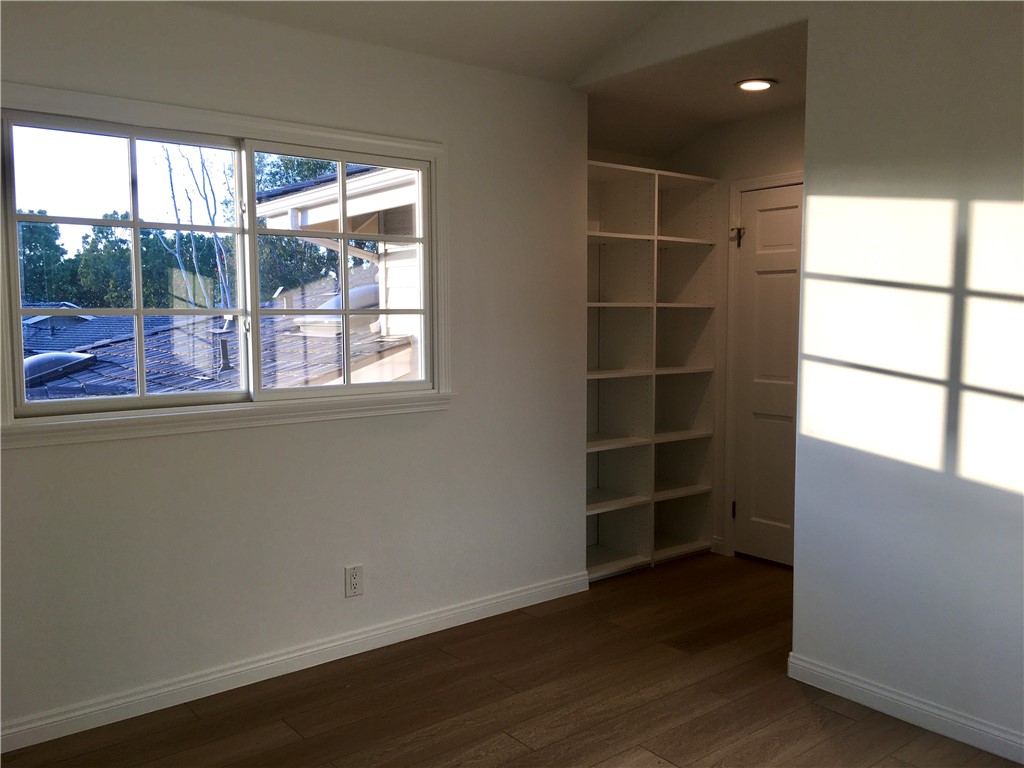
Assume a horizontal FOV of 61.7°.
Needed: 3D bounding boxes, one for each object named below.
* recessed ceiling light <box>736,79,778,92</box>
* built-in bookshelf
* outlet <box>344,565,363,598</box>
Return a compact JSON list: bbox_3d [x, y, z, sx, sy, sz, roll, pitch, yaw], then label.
[{"bbox_3d":[1.124,-1.373,3.945,0.187,0.025,0.187,0,5,0],"label":"recessed ceiling light"},{"bbox_3d":[0.632,-0.070,4.730,1.029,2.119,0.417,-4,6,-38],"label":"built-in bookshelf"},{"bbox_3d":[-0.636,0.797,3.464,0.079,0.124,0.010,-4,6,-38],"label":"outlet"}]

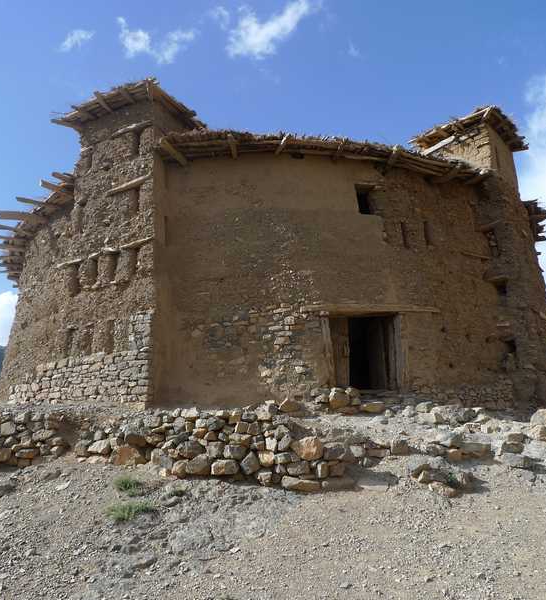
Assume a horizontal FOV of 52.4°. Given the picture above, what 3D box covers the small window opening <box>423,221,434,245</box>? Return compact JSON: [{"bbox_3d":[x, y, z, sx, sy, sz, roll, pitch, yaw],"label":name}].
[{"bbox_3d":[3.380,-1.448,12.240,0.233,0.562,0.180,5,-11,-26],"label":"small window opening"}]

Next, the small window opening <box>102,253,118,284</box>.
[{"bbox_3d":[-3.868,-0.744,13.268,0.543,0.792,0.220,-8,-13,38],"label":"small window opening"}]

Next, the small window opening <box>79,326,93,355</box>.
[{"bbox_3d":[-4.137,0.927,12.585,0.465,0.661,0.250,-8,-14,33],"label":"small window opening"}]

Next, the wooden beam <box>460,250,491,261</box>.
[{"bbox_3d":[5.094,-1.119,13.952,1.113,0.100,0.120,6,-11,-30],"label":"wooden beam"}]

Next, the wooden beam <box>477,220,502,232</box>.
[{"bbox_3d":[5.554,-1.900,14.201,0.160,0.140,0.680,9,-15,-36],"label":"wooden beam"}]

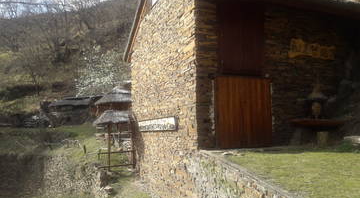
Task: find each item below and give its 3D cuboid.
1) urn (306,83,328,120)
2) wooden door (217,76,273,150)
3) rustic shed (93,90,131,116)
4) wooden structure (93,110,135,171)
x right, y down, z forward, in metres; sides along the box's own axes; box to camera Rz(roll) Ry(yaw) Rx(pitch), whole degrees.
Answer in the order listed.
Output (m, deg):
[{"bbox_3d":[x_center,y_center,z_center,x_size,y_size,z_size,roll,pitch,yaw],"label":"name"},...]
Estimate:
[{"bbox_3d":[3.896,0.042,8.250,0.550,0.980,0.480,1,-7,-21],"label":"urn"},{"bbox_3d":[1.734,0.363,7.717,1.690,1.870,0.100,1,-7,-21],"label":"wooden door"},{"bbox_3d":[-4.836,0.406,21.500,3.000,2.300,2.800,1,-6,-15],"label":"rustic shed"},{"bbox_3d":[-3.700,2.309,16.200,2.200,3.150,1.900,2,-7,-25],"label":"wooden structure"}]

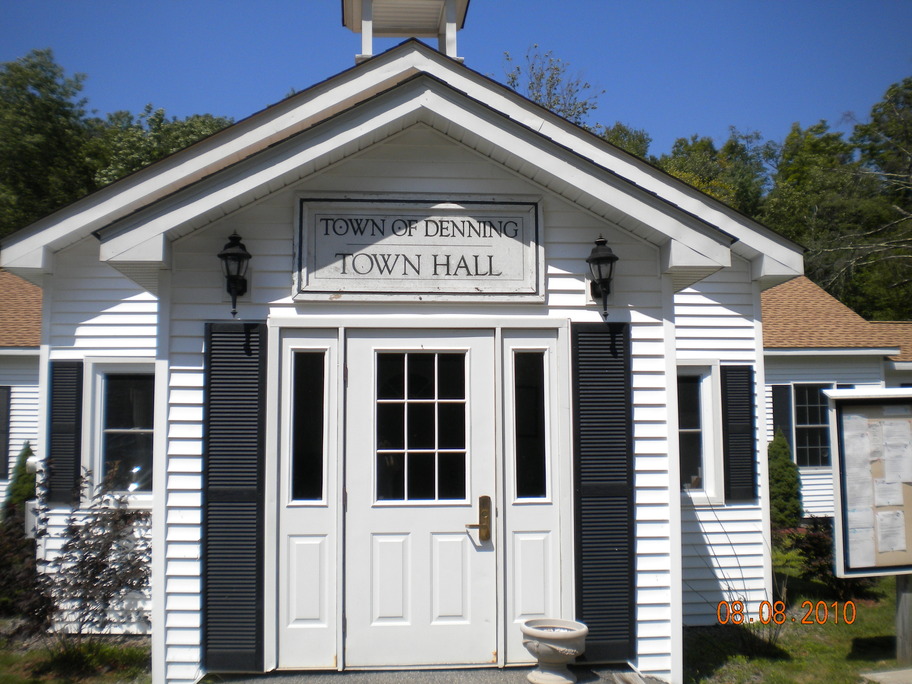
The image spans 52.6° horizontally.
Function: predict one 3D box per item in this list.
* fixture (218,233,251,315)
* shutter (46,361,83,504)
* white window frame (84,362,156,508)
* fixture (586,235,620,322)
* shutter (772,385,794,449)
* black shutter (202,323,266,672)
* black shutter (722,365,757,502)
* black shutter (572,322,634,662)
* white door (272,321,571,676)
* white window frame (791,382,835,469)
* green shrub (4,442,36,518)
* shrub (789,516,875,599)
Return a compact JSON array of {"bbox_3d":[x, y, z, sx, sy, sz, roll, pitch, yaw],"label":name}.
[{"bbox_3d":[-1.300,-0.399,5.431,0.203,0.524,0.210,0,-4,-3],"label":"fixture"},{"bbox_3d":[-3.328,0.769,7.838,0.276,1.209,0.040,0,-4,-3],"label":"shutter"},{"bbox_3d":[-2.761,0.779,7.910,0.867,1.276,0.100,0,-4,-3],"label":"white window frame"},{"bbox_3d":[0.884,-0.390,5.557,0.195,0.524,0.210,0,-4,-3],"label":"fixture"},{"bbox_3d":[6.116,1.599,17.209,0.373,1.591,0.045,0,-4,-3],"label":"shutter"},{"bbox_3d":[-1.303,0.905,5.425,0.366,2.043,0.040,0,-4,-3],"label":"black shutter"},{"bbox_3d":[2.523,0.807,8.177,0.286,1.208,0.040,0,-4,-3],"label":"black shutter"},{"bbox_3d":[0.891,0.901,5.553,0.365,2.040,0.040,0,-4,-3],"label":"black shutter"},{"bbox_3d":[-0.204,0.932,5.577,1.728,2.031,0.090,0,-4,-3],"label":"white door"},{"bbox_3d":[6.750,1.582,17.287,0.865,1.643,0.100,0,-4,-3],"label":"white window frame"},{"bbox_3d":[-7.063,2.390,15.200,0.820,1.500,0.820,0,-4,-3],"label":"green shrub"},{"bbox_3d":[4.280,2.436,10.400,0.920,0.914,0.900,0,-4,-3],"label":"shrub"}]

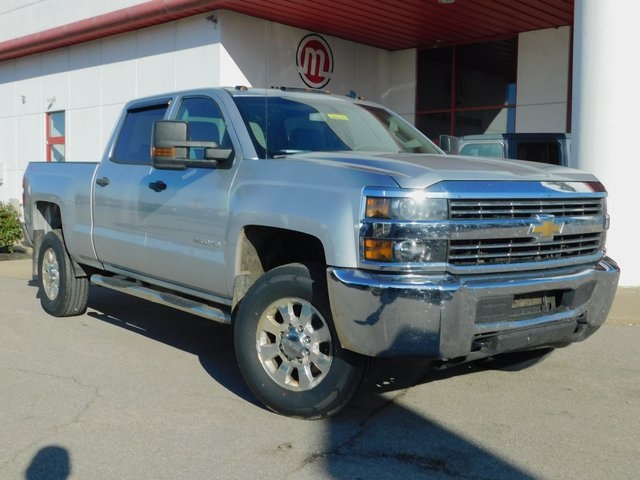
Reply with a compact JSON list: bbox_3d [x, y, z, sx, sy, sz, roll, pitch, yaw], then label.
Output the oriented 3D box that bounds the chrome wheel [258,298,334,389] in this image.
[{"bbox_3d":[-0.104,0.554,3.999,0.500,0.500,0.200,3,5,35],"label":"chrome wheel"}]

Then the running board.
[{"bbox_3d":[-1.202,0.382,5.354,0.190,0.100,2.420,-3,5,-36],"label":"running board"}]

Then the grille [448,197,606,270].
[{"bbox_3d":[1.103,-0.047,3.772,1.230,0.350,0.160,-3,5,-36],"label":"grille"}]

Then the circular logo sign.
[{"bbox_3d":[-0.081,-3.210,13.300,0.060,1.002,1.002,4,5,42],"label":"circular logo sign"}]

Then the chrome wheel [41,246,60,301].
[{"bbox_3d":[-2.521,0.332,7.133,0.200,0.500,0.500,-3,5,-36],"label":"chrome wheel"}]

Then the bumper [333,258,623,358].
[{"bbox_3d":[0.999,0.322,3.938,2.020,0.440,0.520,-3,5,-36],"label":"bumper"}]

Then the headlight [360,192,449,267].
[{"bbox_3d":[0.394,-0.050,3.420,0.360,0.360,0.240,-3,5,-36],"label":"headlight"}]

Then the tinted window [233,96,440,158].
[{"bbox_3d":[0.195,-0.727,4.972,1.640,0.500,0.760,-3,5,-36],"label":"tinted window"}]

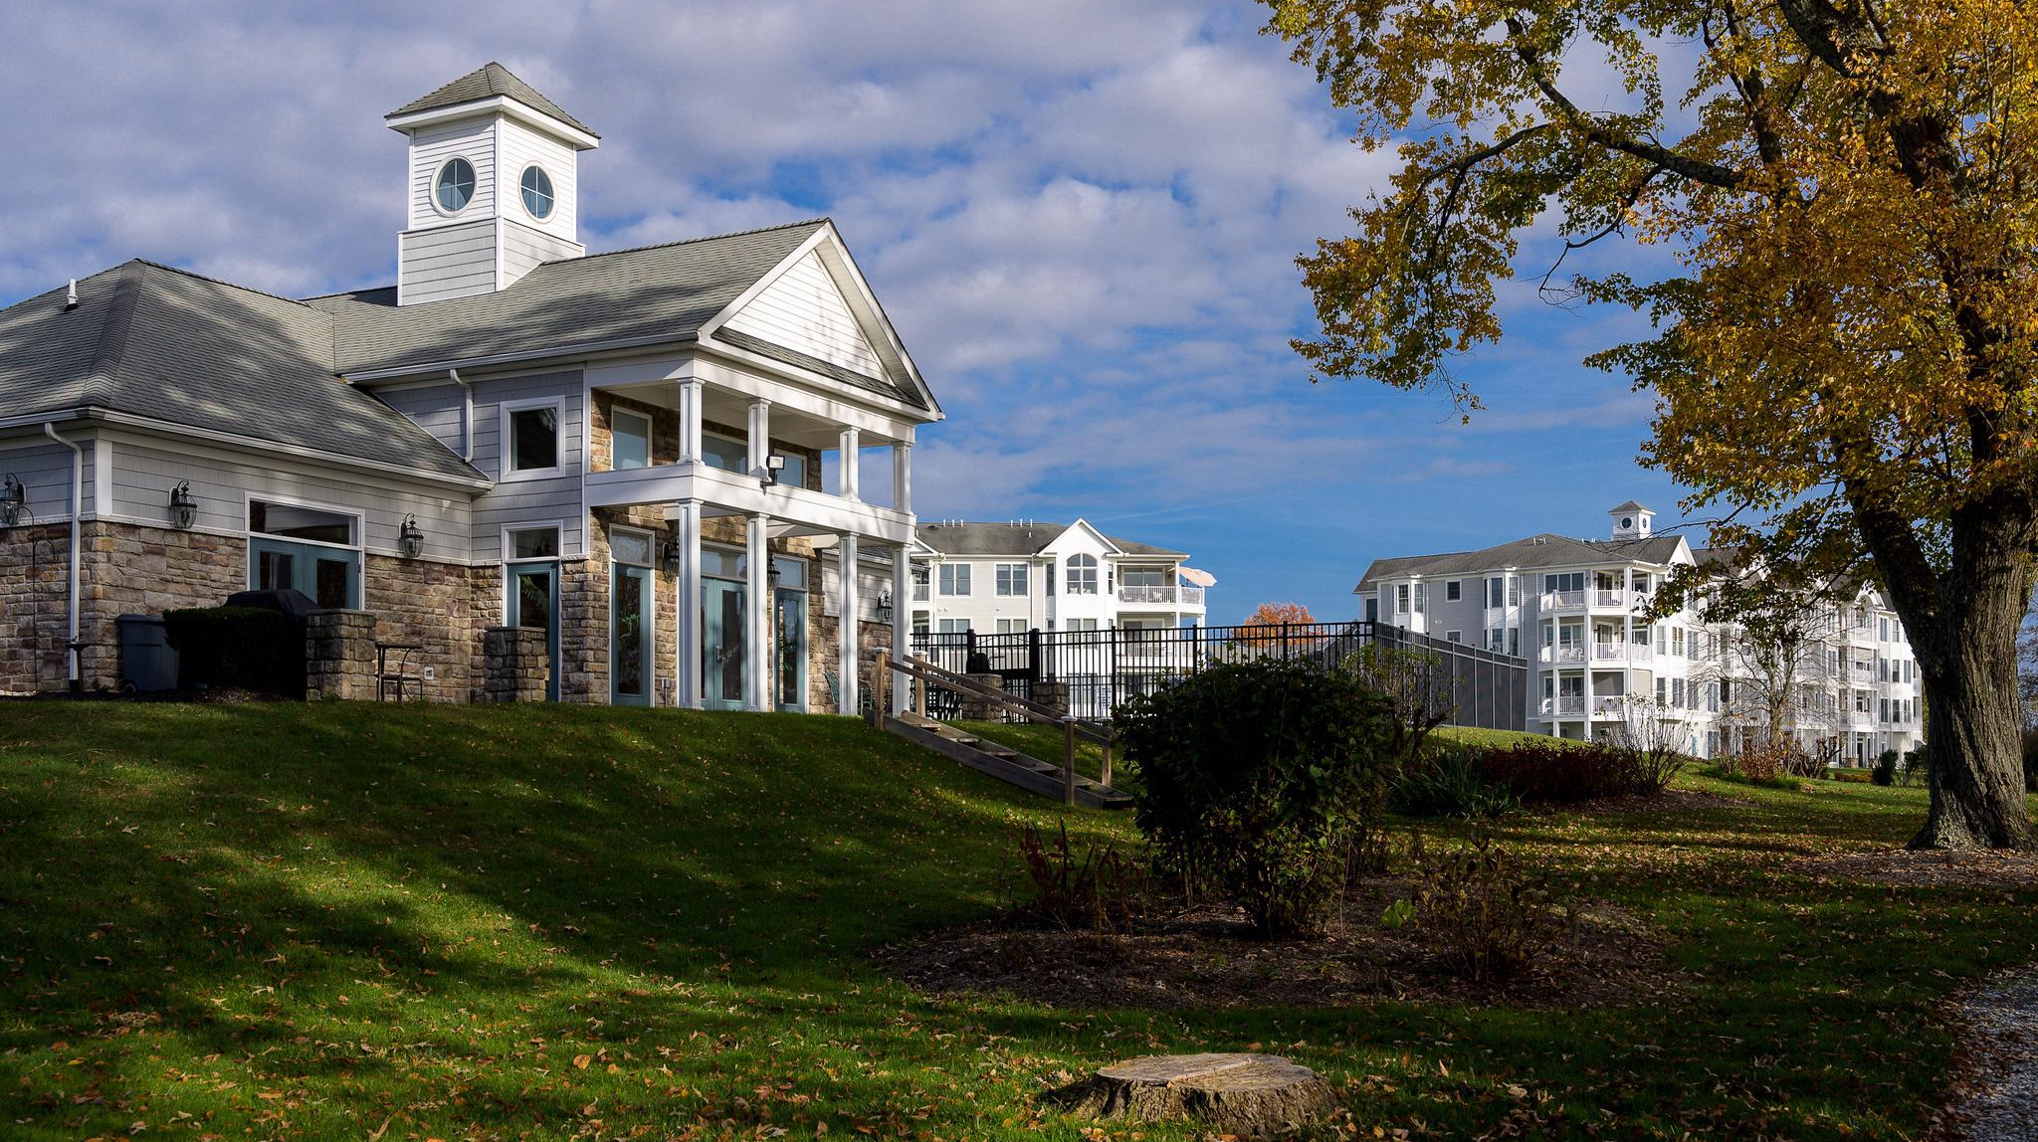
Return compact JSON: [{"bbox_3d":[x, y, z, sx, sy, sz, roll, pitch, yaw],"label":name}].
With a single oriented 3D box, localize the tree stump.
[{"bbox_3d":[0.677,2.011,7.400,1.060,0.230,1.000,0,-3,0],"label":"tree stump"}]

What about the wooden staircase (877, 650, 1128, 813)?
[{"bbox_3d":[-0.225,2.026,24.700,3.400,2.050,1.100,-2,-4,27],"label":"wooden staircase"}]

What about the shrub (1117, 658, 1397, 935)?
[{"bbox_3d":[1.584,1.495,12.800,1.850,1.830,1.750,0,-3,0],"label":"shrub"}]

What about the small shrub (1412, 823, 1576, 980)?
[{"bbox_3d":[2.646,1.879,10.800,0.920,0.880,0.880,0,-3,0],"label":"small shrub"}]

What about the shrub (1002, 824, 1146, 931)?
[{"bbox_3d":[0.367,1.988,12.500,0.910,0.740,0.850,0,-3,0],"label":"shrub"}]

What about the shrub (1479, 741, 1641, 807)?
[{"bbox_3d":[7.588,2.852,27.000,2.300,0.930,1.400,0,-3,0],"label":"shrub"}]

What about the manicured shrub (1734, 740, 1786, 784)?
[{"bbox_3d":[18.129,4.692,47.000,1.200,1.050,1.100,0,-3,0],"label":"manicured shrub"}]

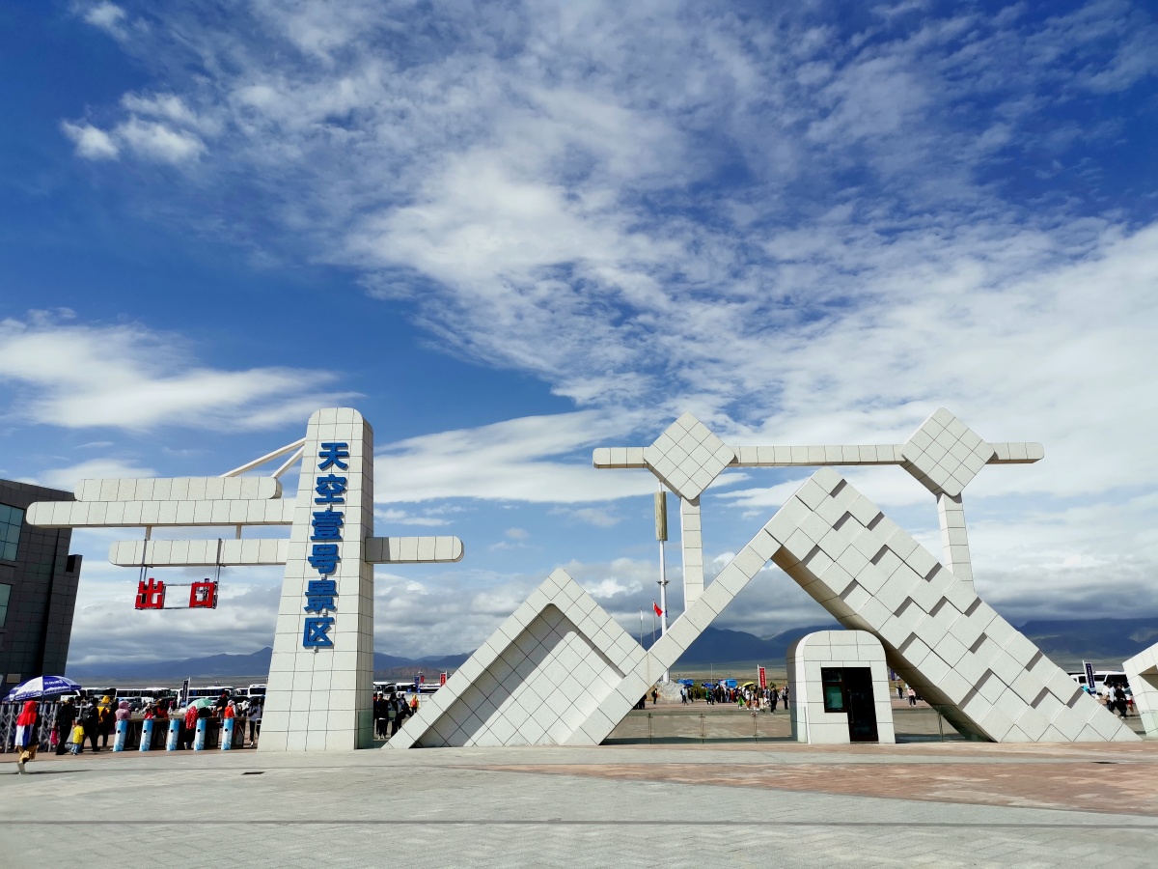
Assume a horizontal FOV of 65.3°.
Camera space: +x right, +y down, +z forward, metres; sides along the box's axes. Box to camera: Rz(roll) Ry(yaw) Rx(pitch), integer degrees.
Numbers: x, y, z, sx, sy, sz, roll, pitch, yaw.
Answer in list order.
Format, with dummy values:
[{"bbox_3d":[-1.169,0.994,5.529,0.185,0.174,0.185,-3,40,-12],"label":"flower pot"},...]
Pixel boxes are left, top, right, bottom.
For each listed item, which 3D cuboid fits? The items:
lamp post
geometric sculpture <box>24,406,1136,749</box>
[{"bbox_3d":[10.995,19.512,116.025,1.600,28.500,1.600,-1,-16,0],"label":"lamp post"},{"bbox_3d":[-0.815,4.571,30.773,36.250,11.300,2.700,-1,-16,0],"label":"geometric sculpture"}]

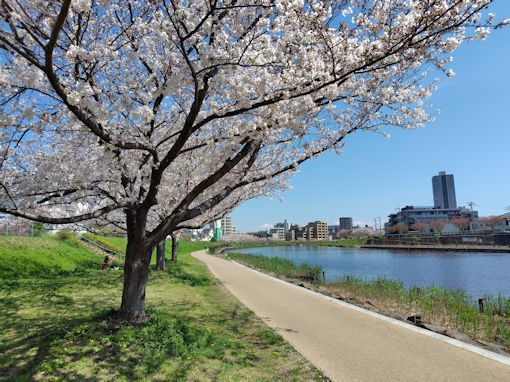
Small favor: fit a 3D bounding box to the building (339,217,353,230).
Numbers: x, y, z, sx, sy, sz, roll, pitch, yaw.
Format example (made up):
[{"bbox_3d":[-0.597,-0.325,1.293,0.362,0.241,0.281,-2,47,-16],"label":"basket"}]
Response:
[{"bbox_3d":[128.255,51.727,480.000,18.000,27.000,17.000,1,-9,-6],"label":"building"}]

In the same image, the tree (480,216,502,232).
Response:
[{"bbox_3d":[64.240,9.235,92.000,5.200,4.700,5.300,1,-9,-8],"label":"tree"}]

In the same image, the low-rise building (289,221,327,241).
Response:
[{"bbox_3d":[54.021,39.885,342.000,38.000,19.500,24.000,2,-9,-17],"label":"low-rise building"}]

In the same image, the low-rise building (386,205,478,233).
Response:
[{"bbox_3d":[77.281,12.843,150.000,35.000,13.000,18.000,-1,-9,7],"label":"low-rise building"}]

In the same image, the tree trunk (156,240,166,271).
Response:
[{"bbox_3d":[-5.604,3.788,20.300,0.540,2.000,0.520,0,-9,0],"label":"tree trunk"}]

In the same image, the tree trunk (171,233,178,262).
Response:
[{"bbox_3d":[-7.202,5.054,30.300,0.580,2.600,0.520,0,-9,0],"label":"tree trunk"}]

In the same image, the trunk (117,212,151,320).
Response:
[{"bbox_3d":[-2.544,1.583,7.150,0.580,2.280,0.530,0,-9,0],"label":"trunk"}]

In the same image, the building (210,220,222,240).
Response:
[{"bbox_3d":[-25.007,25.657,220.000,8.000,14.000,8.500,1,-9,-6],"label":"building"}]

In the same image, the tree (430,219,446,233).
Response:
[{"bbox_3d":[63.388,12.159,117.000,5.200,4.800,5.300,1,-9,-8],"label":"tree"}]

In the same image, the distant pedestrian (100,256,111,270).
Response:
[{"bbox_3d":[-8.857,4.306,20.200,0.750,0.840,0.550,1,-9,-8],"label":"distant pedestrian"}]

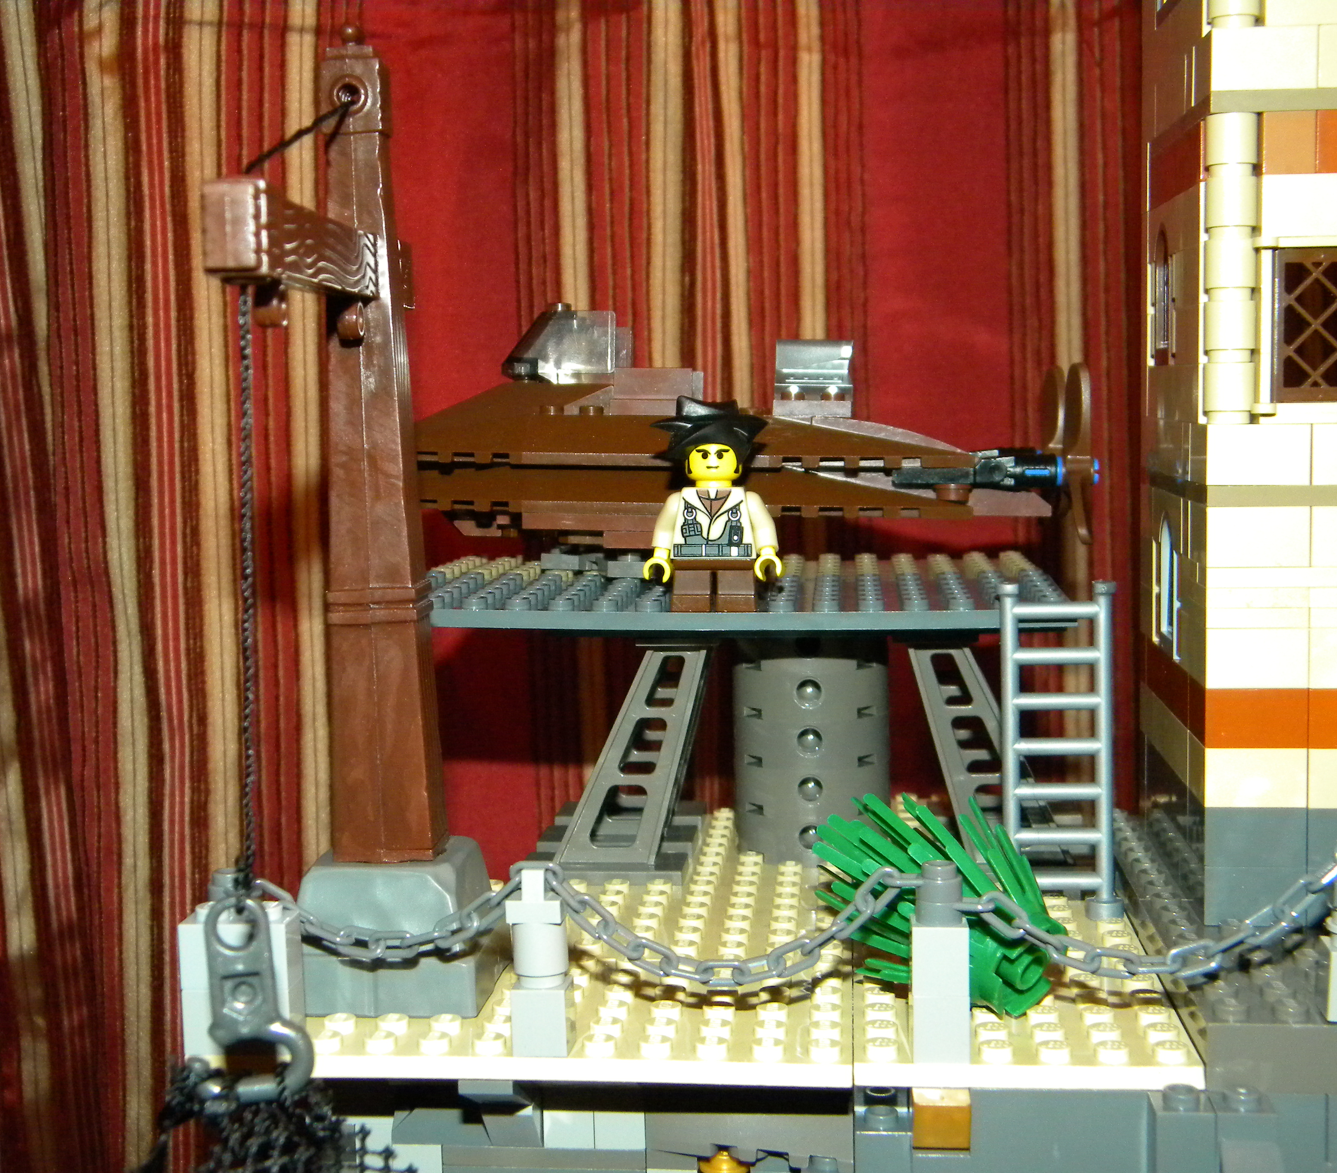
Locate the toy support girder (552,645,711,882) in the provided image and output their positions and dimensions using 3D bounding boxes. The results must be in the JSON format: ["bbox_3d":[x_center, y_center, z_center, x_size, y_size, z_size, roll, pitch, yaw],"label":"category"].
[{"bbox_3d":[-0.006,0.033,0.370,0.029,0.043,0.026,-1,5,5],"label":"toy support girder"}]

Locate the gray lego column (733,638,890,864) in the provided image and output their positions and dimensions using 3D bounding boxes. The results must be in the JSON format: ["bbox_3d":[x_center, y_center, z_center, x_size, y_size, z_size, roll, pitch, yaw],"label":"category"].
[{"bbox_3d":[0.029,0.031,0.383,0.032,0.048,0.032,-1,5,5],"label":"gray lego column"}]

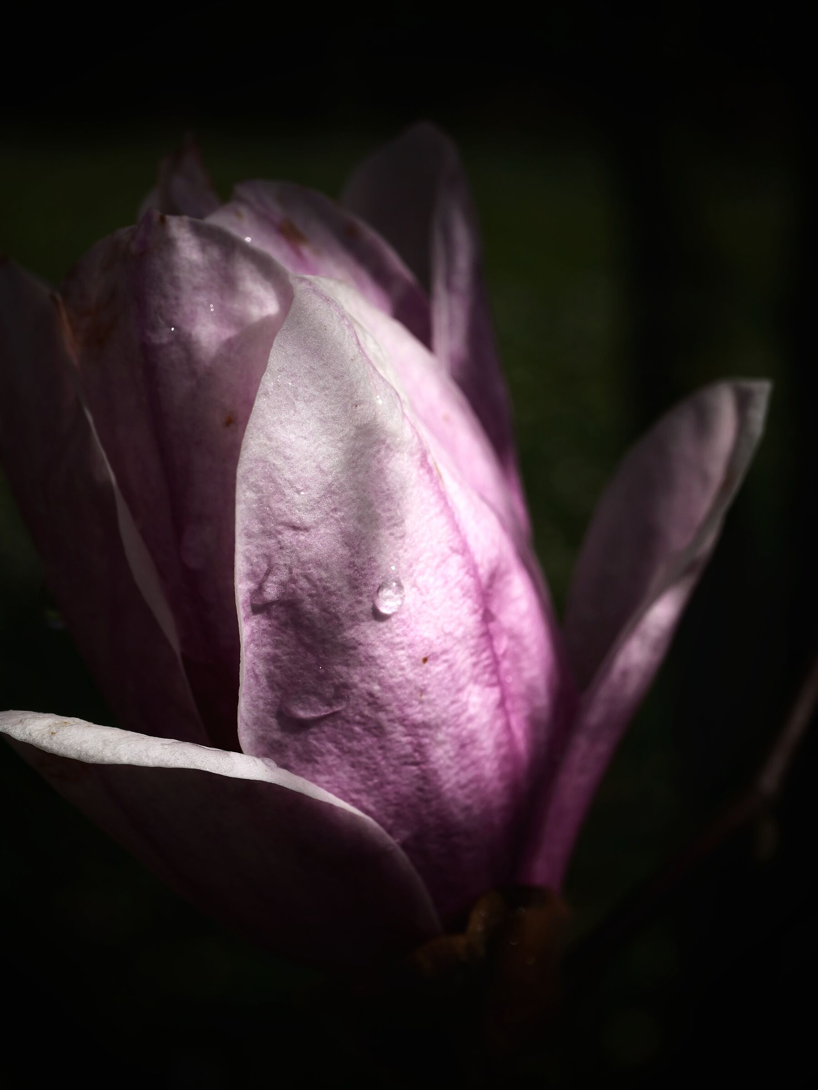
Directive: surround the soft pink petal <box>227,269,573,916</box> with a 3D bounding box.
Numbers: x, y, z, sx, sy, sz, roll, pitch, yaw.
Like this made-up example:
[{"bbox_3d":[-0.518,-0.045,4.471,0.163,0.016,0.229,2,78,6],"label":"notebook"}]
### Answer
[{"bbox_3d":[-0.003,0.007,0.250,0.039,0.086,0.022,-17,9,-14],"label":"soft pink petal"}]

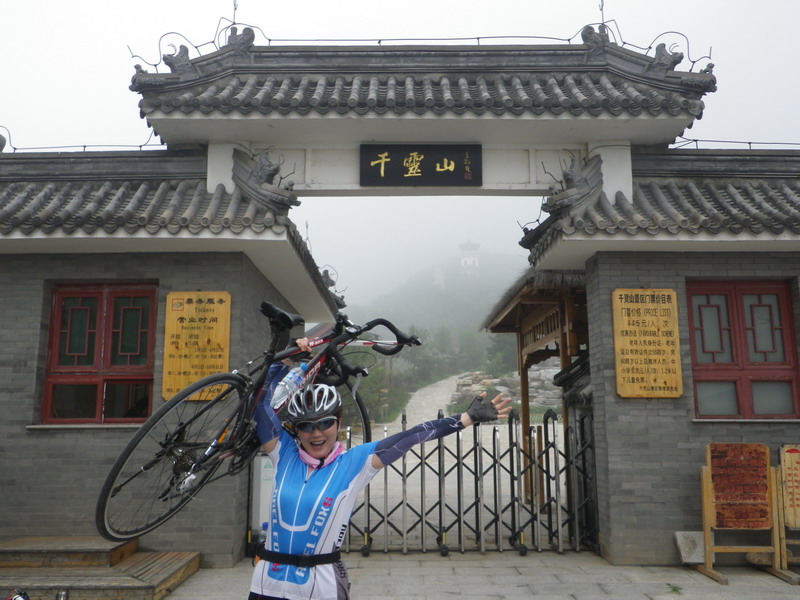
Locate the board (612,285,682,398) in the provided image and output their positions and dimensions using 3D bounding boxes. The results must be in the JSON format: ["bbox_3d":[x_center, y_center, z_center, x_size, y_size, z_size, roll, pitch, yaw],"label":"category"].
[{"bbox_3d":[2.458,0.427,6.445,0.644,1.087,0.040,0,-9,0],"label":"board"}]

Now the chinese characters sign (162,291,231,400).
[{"bbox_3d":[-2.012,0.455,6.443,0.648,1.089,0.040,0,-9,0],"label":"chinese characters sign"}]

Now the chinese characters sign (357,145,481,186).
[{"bbox_3d":[0.228,-1.424,6.905,1.295,0.466,0.060,0,-9,0],"label":"chinese characters sign"}]

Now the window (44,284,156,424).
[{"bbox_3d":[-3.041,0.548,6.672,1.090,1.433,0.100,0,-9,0],"label":"window"}]

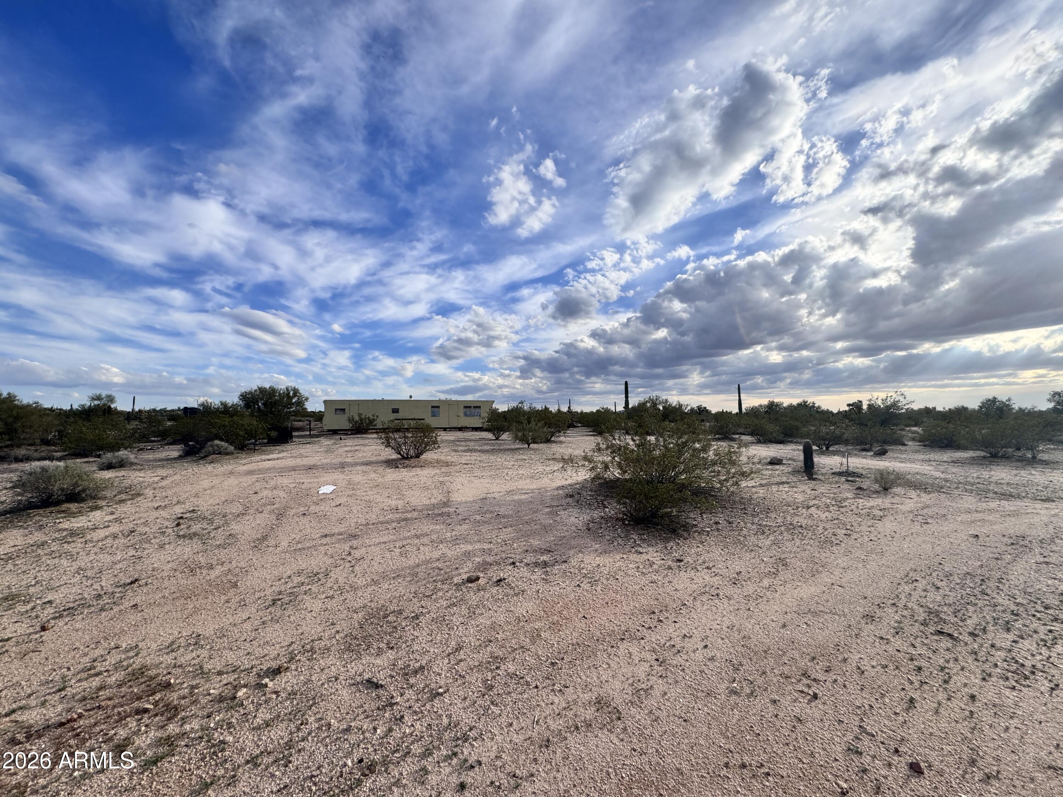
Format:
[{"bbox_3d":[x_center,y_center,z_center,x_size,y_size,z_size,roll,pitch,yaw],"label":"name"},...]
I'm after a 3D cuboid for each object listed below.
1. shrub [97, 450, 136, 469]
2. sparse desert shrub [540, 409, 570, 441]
[{"bbox_3d":[-12.012,1.769,12.450,0.838,0.508,0.813,2,-3,-44],"label":"shrub"},{"bbox_3d":[1.188,1.483,23.200,1.936,1.756,1.880,0,-2,3],"label":"sparse desert shrub"}]

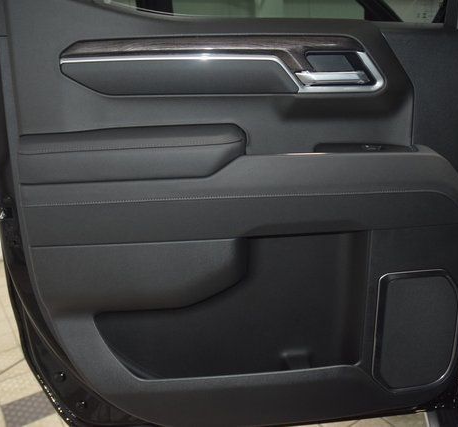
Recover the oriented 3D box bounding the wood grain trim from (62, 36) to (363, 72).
[{"bbox_3d":[-0.028,-0.303,0.910,0.565,0.066,0.042,-2,14,-4],"label":"wood grain trim"}]

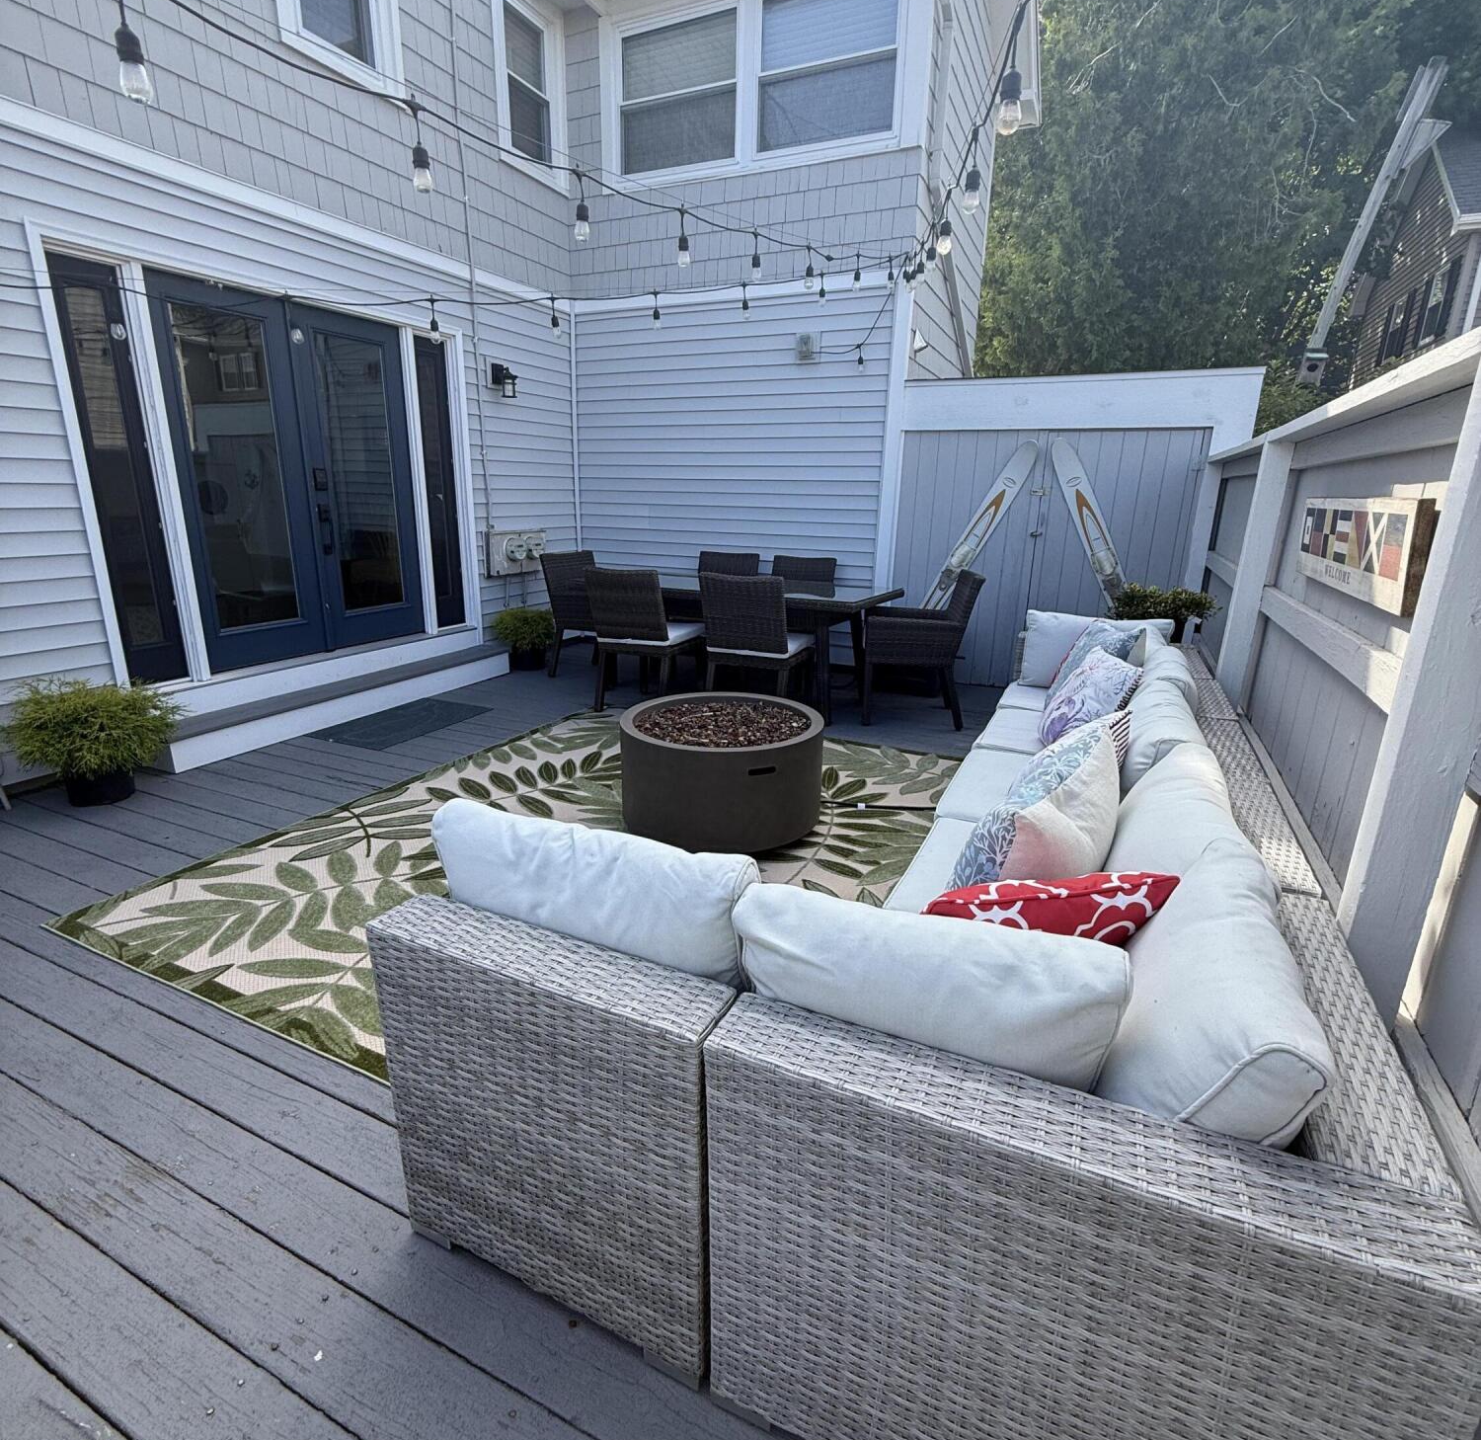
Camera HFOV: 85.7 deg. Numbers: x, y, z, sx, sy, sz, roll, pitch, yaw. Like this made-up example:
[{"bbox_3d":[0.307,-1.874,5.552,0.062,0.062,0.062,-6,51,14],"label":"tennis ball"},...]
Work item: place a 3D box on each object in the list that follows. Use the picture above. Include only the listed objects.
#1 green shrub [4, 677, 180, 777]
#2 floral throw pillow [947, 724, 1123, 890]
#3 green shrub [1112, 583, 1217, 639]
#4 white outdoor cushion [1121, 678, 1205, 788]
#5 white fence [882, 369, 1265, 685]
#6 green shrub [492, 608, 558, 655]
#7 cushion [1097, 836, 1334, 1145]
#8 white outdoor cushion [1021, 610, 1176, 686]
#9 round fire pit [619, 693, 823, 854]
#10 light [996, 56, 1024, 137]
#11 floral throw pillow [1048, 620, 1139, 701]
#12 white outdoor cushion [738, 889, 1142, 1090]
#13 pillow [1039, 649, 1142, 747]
[{"bbox_3d":[-2.713,0.001,3.365,0.560,0.390,0.560,8,18,24],"label":"green shrub"},{"bbox_3d":[0.767,0.247,1.978,0.440,0.410,0.180,-11,37,-36],"label":"floral throw pillow"},{"bbox_3d":[2.245,-0.408,4.328,0.470,0.640,0.460,9,17,24],"label":"green shrub"},{"bbox_3d":[1.297,0.107,2.538,0.170,0.390,0.670,30,25,16],"label":"white outdoor cushion"},{"bbox_3d":[2.059,-1.209,5.314,2.100,2.050,0.100,8,18,24],"label":"white fence"},{"bbox_3d":[-1.665,-0.721,6.200,0.500,0.310,0.500,9,18,24],"label":"green shrub"},{"bbox_3d":[0.702,0.474,1.295,0.170,0.380,0.690,32,26,15],"label":"cushion"},{"bbox_3d":[1.683,-0.320,3.809,0.620,0.385,0.170,8,6,24],"label":"white outdoor cushion"},{"bbox_3d":[-0.073,0.192,3.336,0.838,0.410,0.838,1,16,0],"label":"round fire pit"},{"bbox_3d":[0.531,-1.223,1.570,0.050,0.132,0.050,8,18,24],"label":"light"},{"bbox_3d":[1.596,-0.220,3.588,0.150,0.420,0.440,20,14,-8],"label":"floral throw pillow"},{"bbox_3d":[0.258,0.438,1.164,0.520,0.390,0.175,9,29,24],"label":"white outdoor cushion"},{"bbox_3d":[1.283,-0.046,2.958,0.140,0.430,0.430,27,15,-3],"label":"pillow"}]

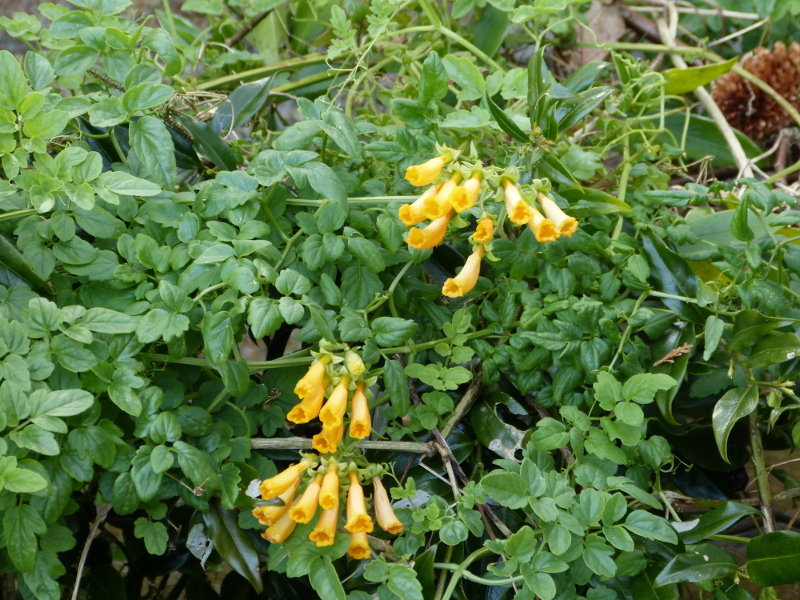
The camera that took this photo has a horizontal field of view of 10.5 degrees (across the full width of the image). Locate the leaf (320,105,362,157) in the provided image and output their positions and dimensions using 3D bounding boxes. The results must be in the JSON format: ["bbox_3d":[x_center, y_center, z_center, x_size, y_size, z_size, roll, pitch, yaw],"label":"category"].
[{"bbox_3d":[-0.029,-0.081,2.146,0.015,0.008,0.029,-36,73,-29],"label":"leaf"}]

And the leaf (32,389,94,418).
[{"bbox_3d":[-0.181,0.056,2.340,0.035,0.005,0.016,-17,55,-12],"label":"leaf"}]

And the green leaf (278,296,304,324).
[{"bbox_3d":[-0.054,0.005,2.160,0.012,0.006,0.016,-16,67,-7],"label":"green leaf"}]

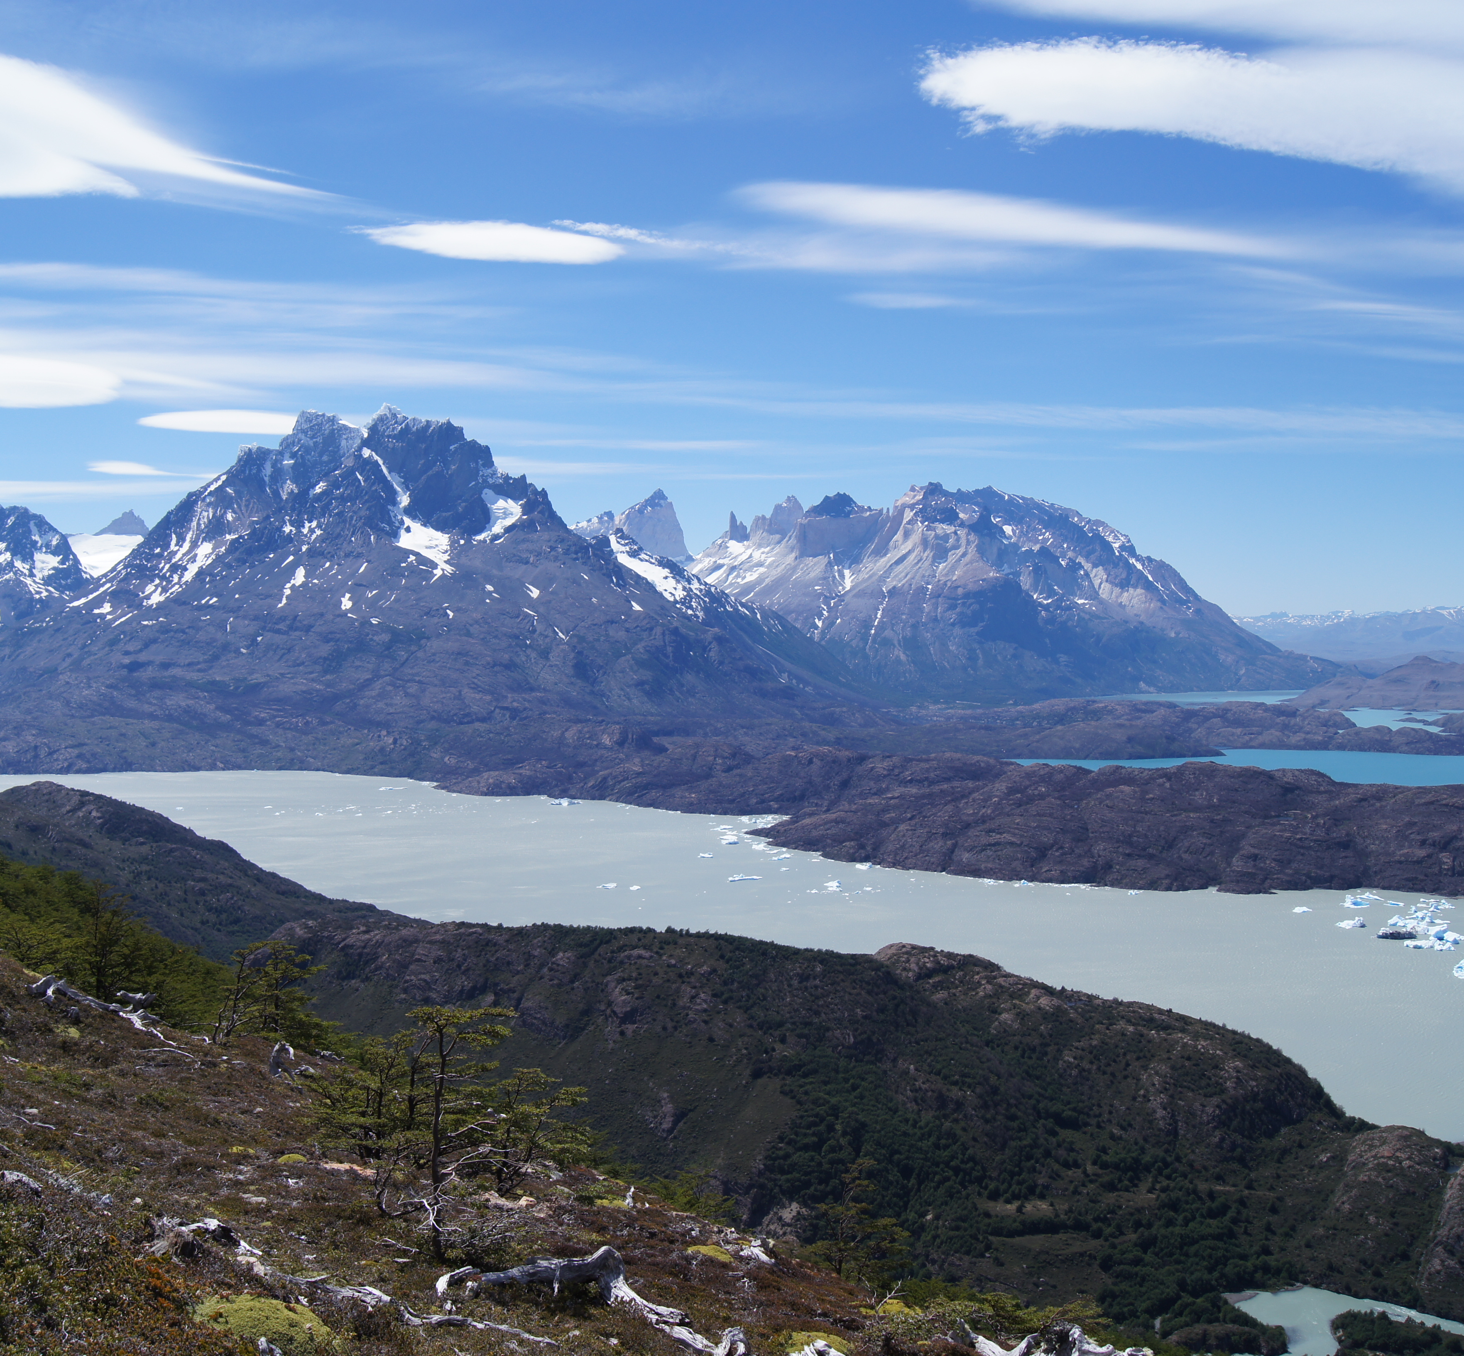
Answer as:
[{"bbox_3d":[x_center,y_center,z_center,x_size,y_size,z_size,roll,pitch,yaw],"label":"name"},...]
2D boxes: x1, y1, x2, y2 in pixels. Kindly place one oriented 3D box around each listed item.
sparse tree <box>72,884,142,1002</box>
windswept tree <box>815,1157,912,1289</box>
[{"bbox_3d":[-16.390,6.943,40.000,1.900,3.000,1.800,0,2,0],"label":"sparse tree"},{"bbox_3d":[2.322,9.641,27.000,1.750,2.300,1.600,0,2,0],"label":"windswept tree"}]

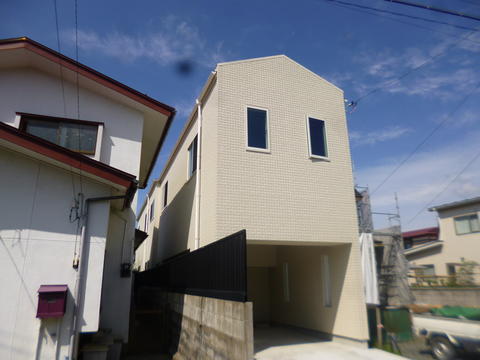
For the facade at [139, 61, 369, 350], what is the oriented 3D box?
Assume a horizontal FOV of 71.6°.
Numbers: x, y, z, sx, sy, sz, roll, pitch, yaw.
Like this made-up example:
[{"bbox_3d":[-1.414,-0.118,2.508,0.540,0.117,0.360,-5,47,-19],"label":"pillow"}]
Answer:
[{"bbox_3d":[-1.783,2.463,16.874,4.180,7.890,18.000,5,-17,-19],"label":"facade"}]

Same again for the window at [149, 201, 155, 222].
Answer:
[{"bbox_3d":[-5.550,1.981,21.078,0.120,1.050,1.700,5,-17,-19],"label":"window"}]

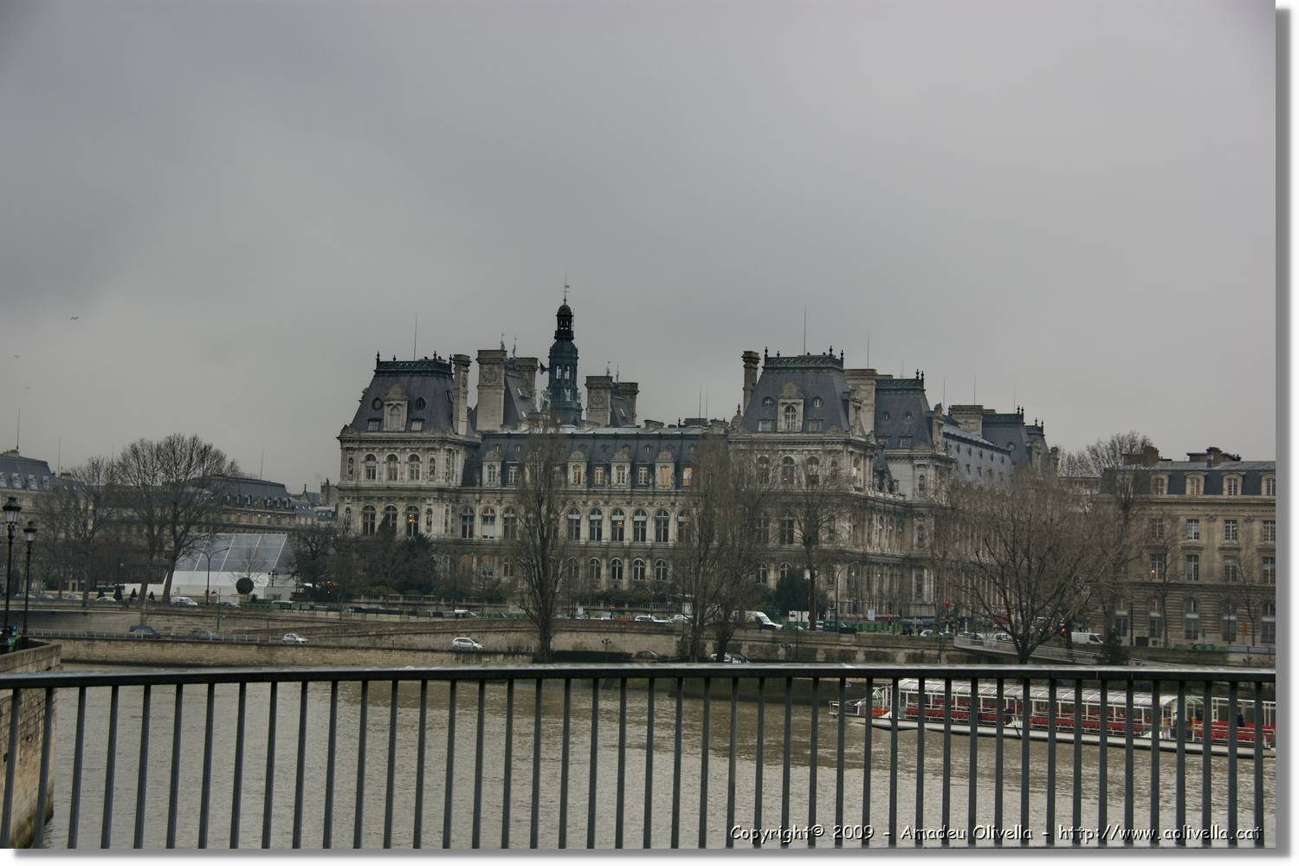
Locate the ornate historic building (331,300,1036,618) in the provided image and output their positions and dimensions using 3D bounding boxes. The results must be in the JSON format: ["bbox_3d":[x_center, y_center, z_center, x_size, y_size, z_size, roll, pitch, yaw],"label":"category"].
[{"bbox_3d":[17.975,3.978,427.756,88.000,58.000,138.000,0,-4,23],"label":"ornate historic building"}]

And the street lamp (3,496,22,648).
[{"bbox_3d":[-19.515,4.264,73.844,0.580,4.691,0.580,2,-4,0],"label":"street lamp"}]

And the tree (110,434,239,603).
[{"bbox_3d":[-72.516,13.312,367.837,19.000,26.058,18.000,2,-4,0],"label":"tree"}]

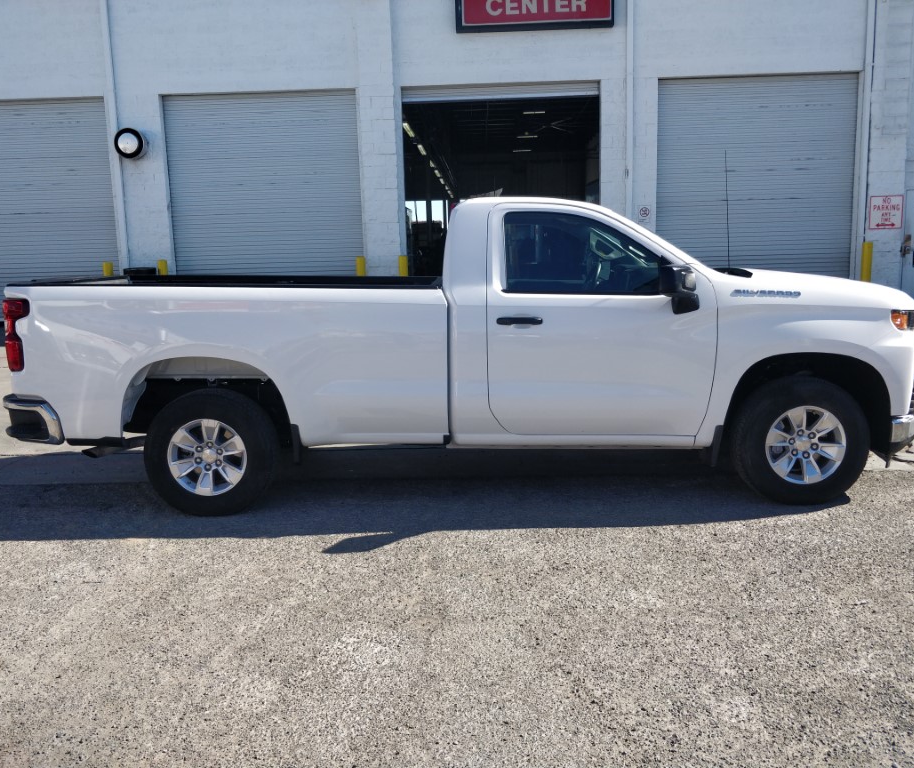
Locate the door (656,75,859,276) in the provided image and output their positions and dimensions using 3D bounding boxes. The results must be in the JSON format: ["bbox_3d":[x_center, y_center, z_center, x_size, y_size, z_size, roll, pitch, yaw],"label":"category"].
[{"bbox_3d":[5.519,-3.523,13.191,3.660,4.200,0.120,-1,8,1],"label":"door"}]

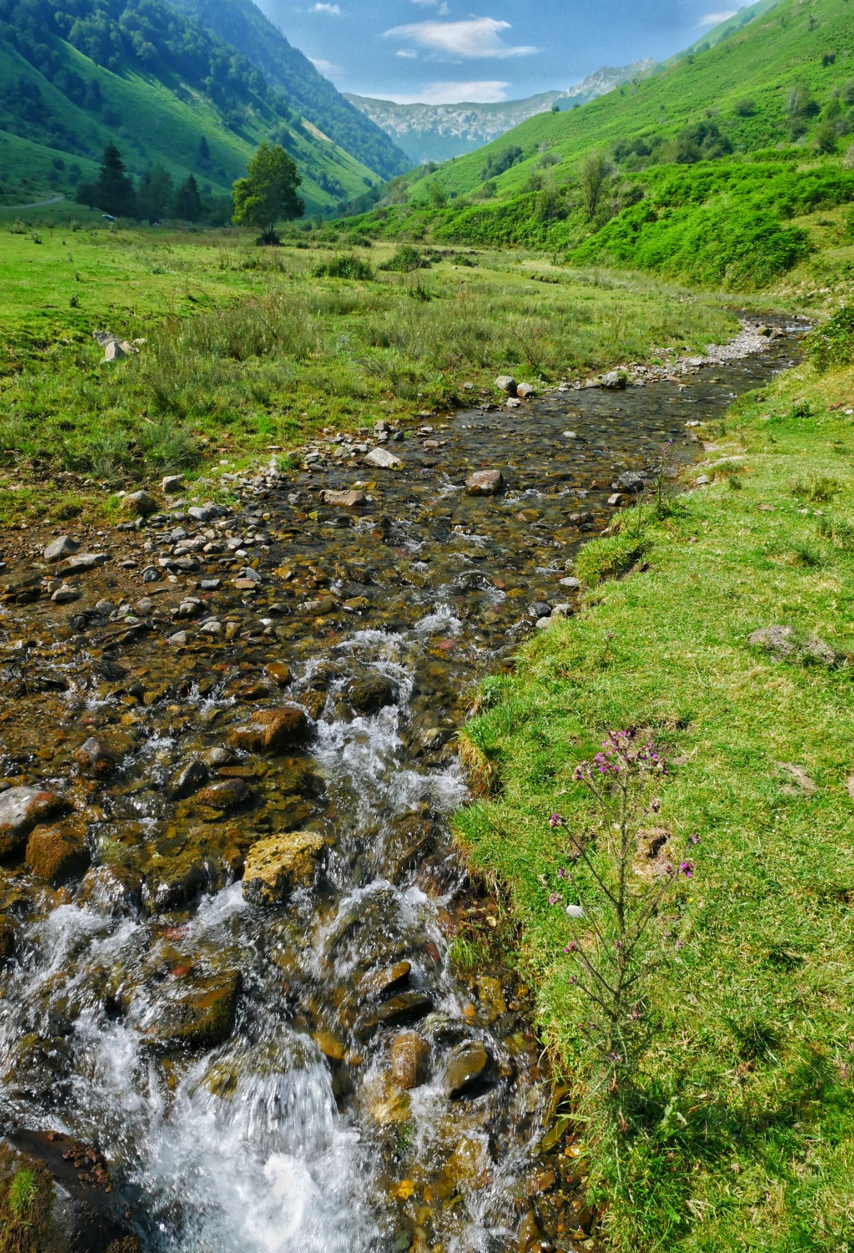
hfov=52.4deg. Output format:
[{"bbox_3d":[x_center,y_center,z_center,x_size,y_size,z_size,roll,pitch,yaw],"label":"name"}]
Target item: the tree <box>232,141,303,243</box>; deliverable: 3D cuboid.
[{"bbox_3d":[-12.984,-35.207,70.653,5.711,7.407,5.426,-4,25,-8],"label":"tree"}]

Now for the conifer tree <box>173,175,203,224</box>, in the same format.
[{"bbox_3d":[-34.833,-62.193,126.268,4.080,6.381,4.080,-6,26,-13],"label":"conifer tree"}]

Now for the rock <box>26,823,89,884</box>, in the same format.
[{"bbox_3d":[-1.199,0.732,2.820,0.193,0.204,0.183,-13,28,-25],"label":"rock"}]

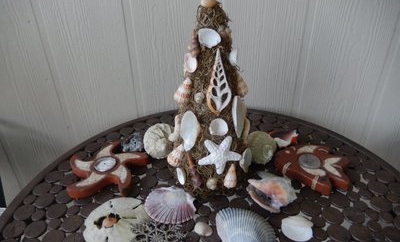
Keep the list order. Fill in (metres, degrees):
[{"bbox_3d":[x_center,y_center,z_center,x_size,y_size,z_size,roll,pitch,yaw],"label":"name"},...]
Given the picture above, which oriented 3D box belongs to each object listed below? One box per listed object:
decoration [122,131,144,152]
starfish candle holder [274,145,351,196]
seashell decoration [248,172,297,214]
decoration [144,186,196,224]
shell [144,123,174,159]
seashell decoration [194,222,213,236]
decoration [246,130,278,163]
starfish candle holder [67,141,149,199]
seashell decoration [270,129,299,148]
[{"bbox_3d":[-0.144,0.043,0.621,0.046,0.035,0.042,-2,31,0],"label":"decoration"},{"bbox_3d":[0.191,0.079,0.499,0.119,0.025,0.100,10,33,17],"label":"starfish candle holder"},{"bbox_3d":[0.119,0.112,0.481,0.083,0.046,0.056,13,34,23],"label":"seashell decoration"},{"bbox_3d":[-0.045,0.122,0.442,0.079,0.022,0.069,-1,31,0],"label":"decoration"},{"bbox_3d":[-0.081,0.041,0.590,0.067,0.064,0.056,-2,31,0],"label":"shell"},{"bbox_3d":[0.005,0.149,0.405,0.026,0.012,0.021,-1,31,0],"label":"seashell decoration"},{"bbox_3d":[0.111,0.049,0.523,0.055,0.055,0.050,-18,35,-25],"label":"decoration"},{"bbox_3d":[-0.176,0.090,0.556,0.152,0.023,0.140,-2,31,0],"label":"starfish candle holder"},{"bbox_3d":[0.163,0.035,0.567,0.060,0.032,0.044,-1,31,0],"label":"seashell decoration"}]

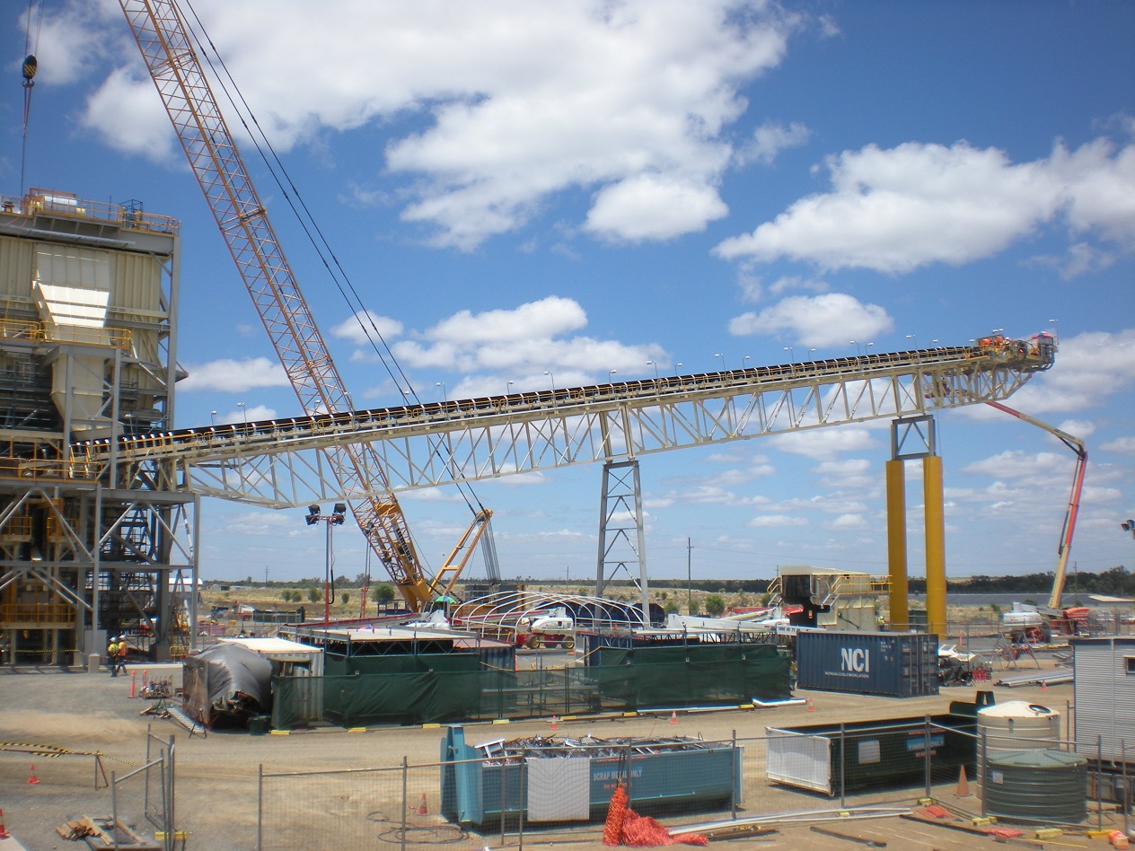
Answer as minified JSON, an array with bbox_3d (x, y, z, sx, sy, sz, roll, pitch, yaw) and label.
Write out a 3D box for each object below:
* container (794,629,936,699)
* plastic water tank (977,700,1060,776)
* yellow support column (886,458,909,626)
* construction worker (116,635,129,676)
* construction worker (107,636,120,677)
[{"bbox_3d":[13.339,10.581,55.699,2.438,2.591,6.058,5,-9,-34],"label":"container"},{"bbox_3d":[10.208,7.327,28.182,1.860,2.200,1.860,0,-7,0],"label":"plastic water tank"},{"bbox_3d":[28.591,10.680,107.950,1.560,15.279,1.560,0,-7,0],"label":"yellow support column"},{"bbox_3d":[-21.388,11.081,59.919,0.620,1.918,0.520,-2,-7,14],"label":"construction worker"},{"bbox_3d":[-21.647,11.058,59.519,0.580,1.914,0.520,-2,-7,14],"label":"construction worker"}]

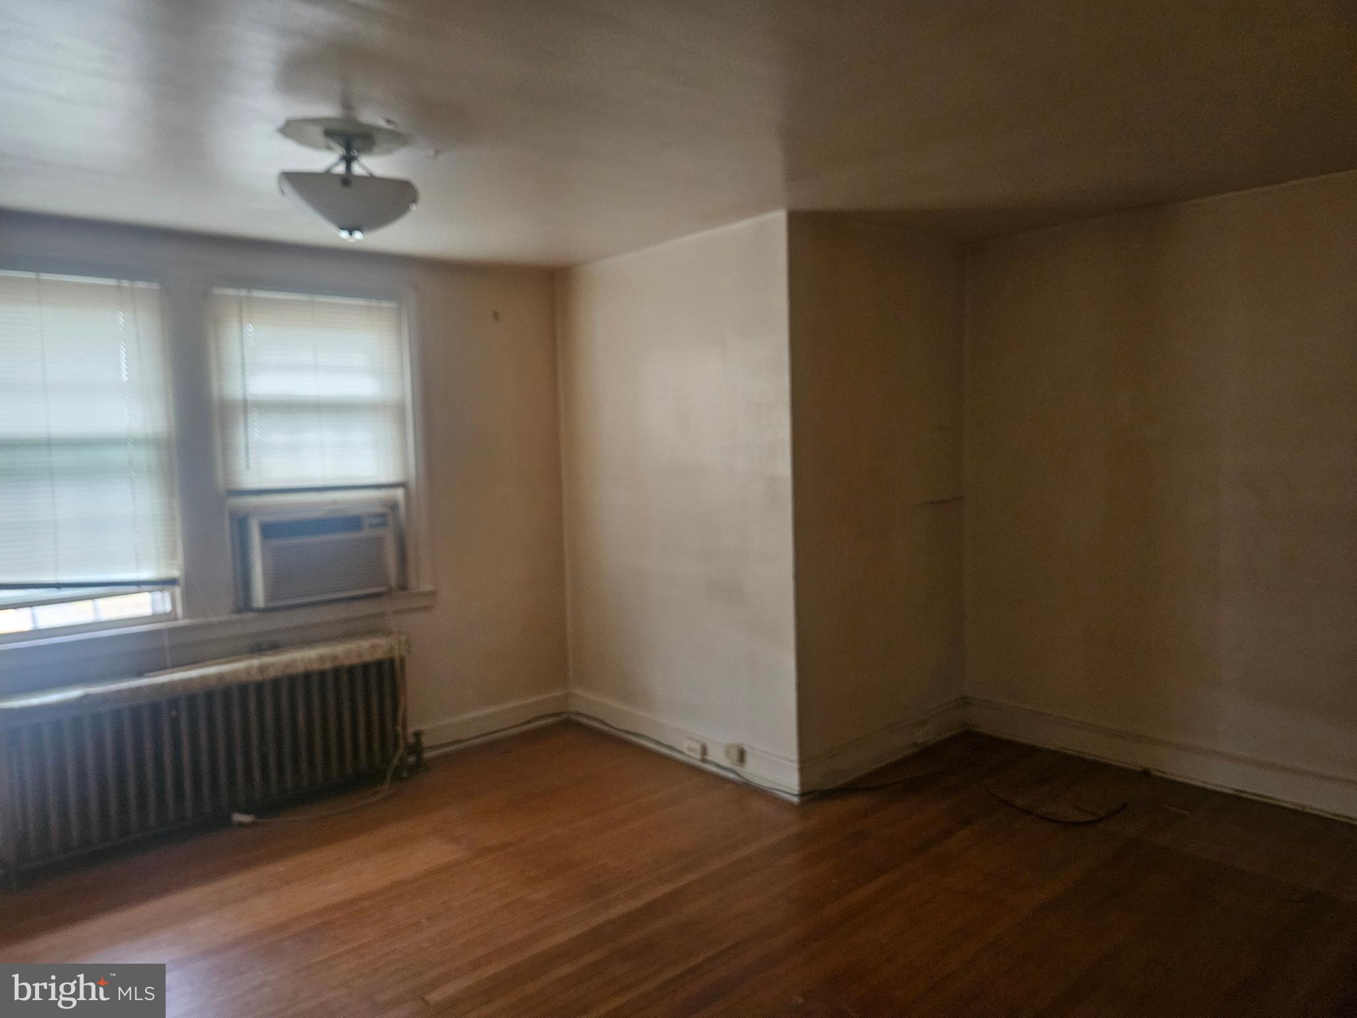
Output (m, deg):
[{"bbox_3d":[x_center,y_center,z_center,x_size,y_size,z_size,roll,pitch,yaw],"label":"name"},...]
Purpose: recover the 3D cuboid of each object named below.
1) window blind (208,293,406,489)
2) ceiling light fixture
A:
[{"bbox_3d":[-1.637,-0.523,4.091,0.832,0.865,0.045,-6,6,-42],"label":"window blind"},{"bbox_3d":[-0.962,-0.936,2.640,0.390,0.300,0.390,-6,6,-42],"label":"ceiling light fixture"}]

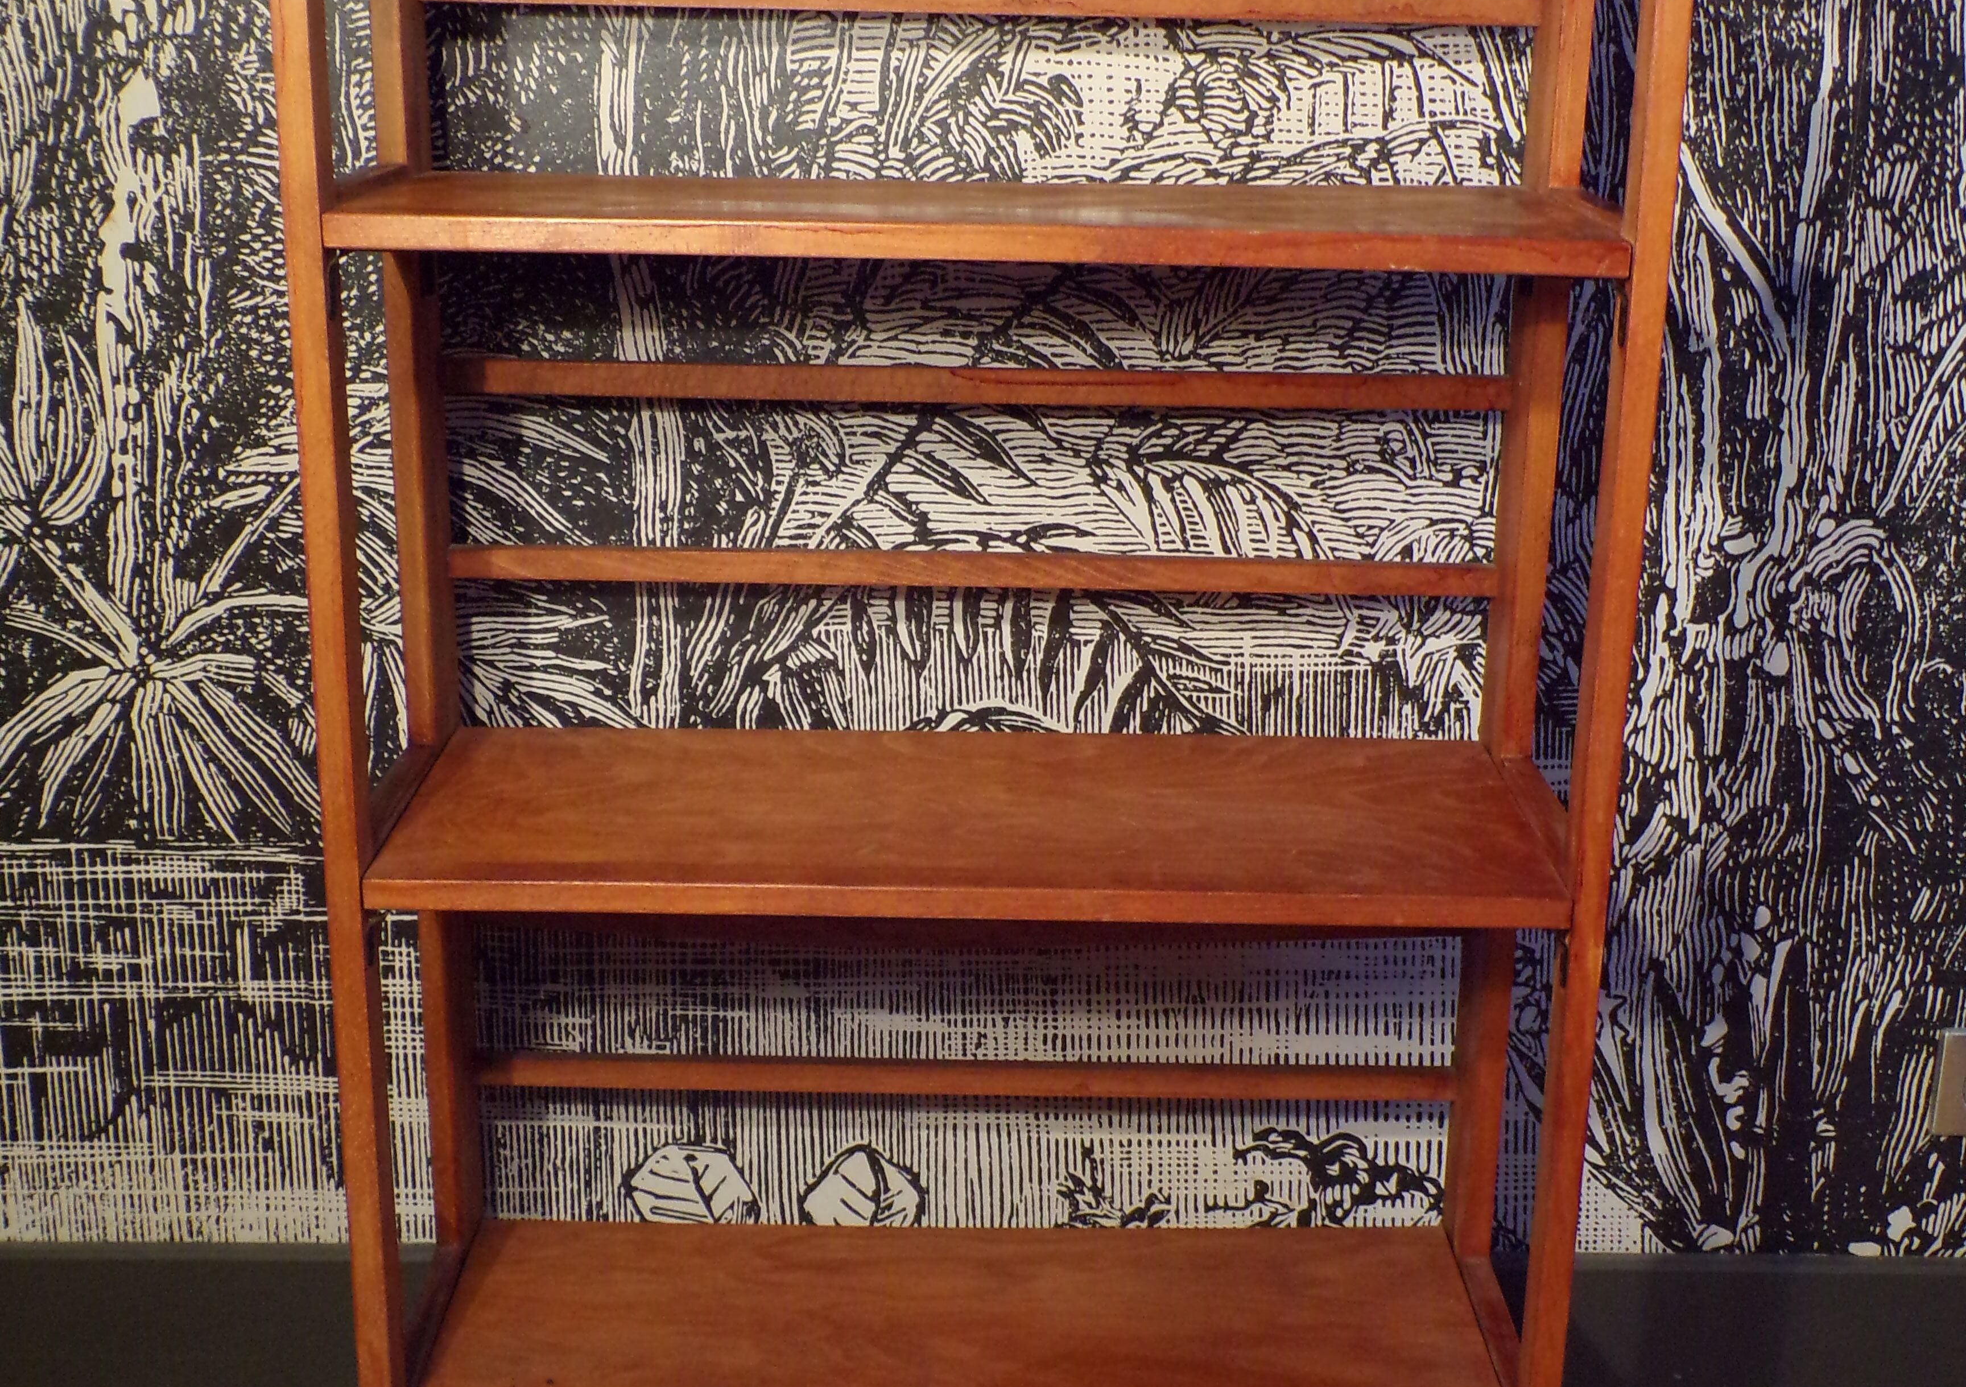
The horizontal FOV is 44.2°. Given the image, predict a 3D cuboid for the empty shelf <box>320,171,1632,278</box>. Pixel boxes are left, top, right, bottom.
[{"bbox_3d":[-0.003,-0.268,1.367,0.670,0.019,0.266,1,17,0],"label":"empty shelf"}]

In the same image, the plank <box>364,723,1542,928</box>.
[{"bbox_3d":[-0.007,0.077,1.472,0.670,0.019,0.266,1,18,0],"label":"plank"}]

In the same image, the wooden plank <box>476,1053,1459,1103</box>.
[{"bbox_3d":[-0.011,0.263,1.660,0.670,0.019,0.012,1,17,-1],"label":"wooden plank"}]

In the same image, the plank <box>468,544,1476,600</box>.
[{"bbox_3d":[-0.005,-0.078,1.557,0.670,0.019,0.012,1,17,-1],"label":"plank"}]

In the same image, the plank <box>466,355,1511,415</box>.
[{"bbox_3d":[-0.002,-0.194,1.522,0.670,0.019,0.012,1,17,-1],"label":"plank"}]

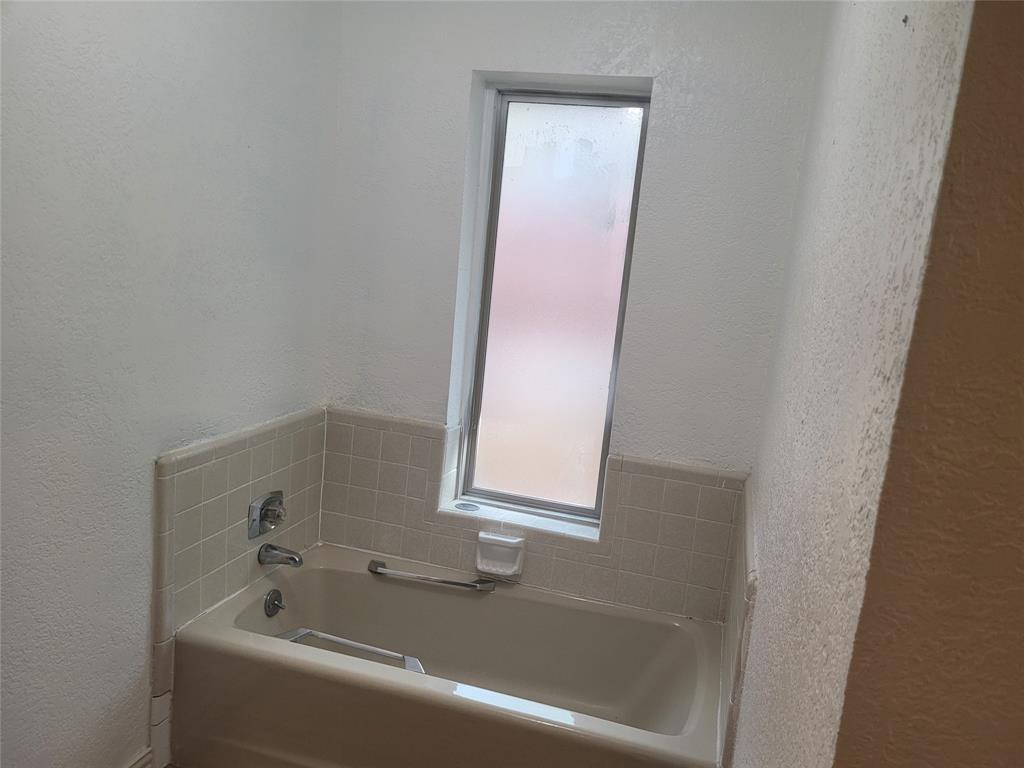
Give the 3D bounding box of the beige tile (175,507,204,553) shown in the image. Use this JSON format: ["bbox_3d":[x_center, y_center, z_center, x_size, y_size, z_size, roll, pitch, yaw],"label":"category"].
[{"bbox_3d":[-0.890,0.398,2.114,0.008,0.108,0.108,8,10,16],"label":"beige tile"}]

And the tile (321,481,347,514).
[{"bbox_3d":[-0.636,0.413,2.776,0.108,0.109,0.008,8,10,16],"label":"tile"}]

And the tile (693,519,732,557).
[{"bbox_3d":[0.631,0.487,2.420,0.108,0.108,0.008,8,10,16],"label":"tile"}]

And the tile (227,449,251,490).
[{"bbox_3d":[-0.811,0.256,2.282,0.008,0.109,0.108,8,10,16],"label":"tile"}]

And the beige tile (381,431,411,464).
[{"bbox_3d":[-0.408,0.229,2.697,0.108,0.108,0.008,8,10,16],"label":"beige tile"}]

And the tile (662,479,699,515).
[{"bbox_3d":[0.539,0.362,2.433,0.108,0.108,0.009,8,10,15],"label":"tile"}]

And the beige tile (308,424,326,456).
[{"bbox_3d":[-0.685,0.196,2.696,0.008,0.108,0.102,8,10,15],"label":"beige tile"}]

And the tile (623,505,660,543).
[{"bbox_3d":[0.419,0.454,2.460,0.108,0.108,0.008,8,10,15],"label":"tile"}]

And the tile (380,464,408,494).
[{"bbox_3d":[-0.415,0.336,2.708,0.108,0.108,0.010,8,10,16],"label":"tile"}]

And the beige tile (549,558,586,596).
[{"bbox_3d":[0.191,0.643,2.576,0.108,0.108,0.008,8,10,16],"label":"beige tile"}]

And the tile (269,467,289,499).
[{"bbox_3d":[-0.758,0.333,2.507,0.008,0.109,0.108,8,10,16],"label":"tile"}]

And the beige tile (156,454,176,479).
[{"bbox_3d":[-0.888,0.213,1.977,0.019,0.053,0.050,8,10,15],"label":"beige tile"}]

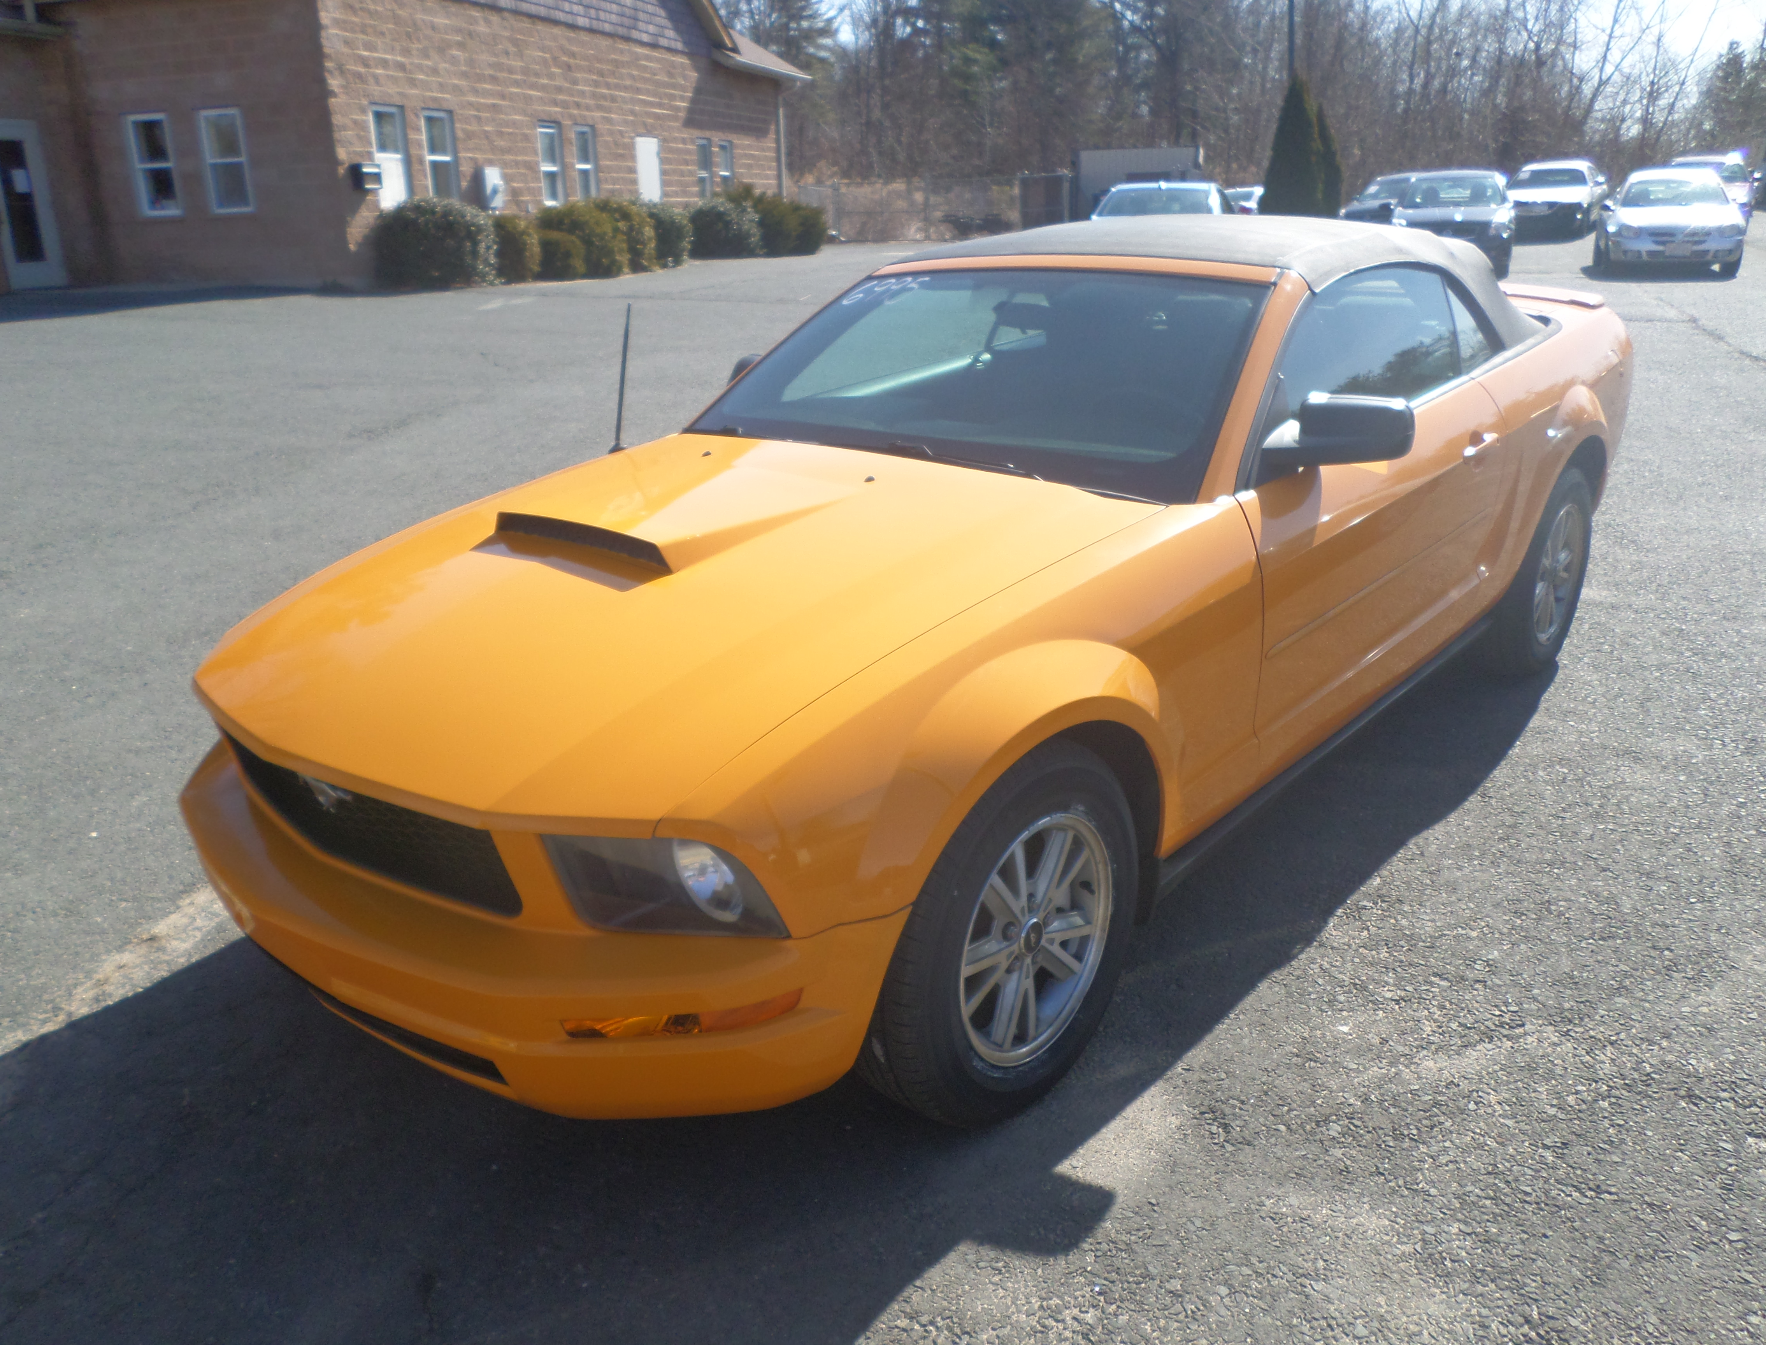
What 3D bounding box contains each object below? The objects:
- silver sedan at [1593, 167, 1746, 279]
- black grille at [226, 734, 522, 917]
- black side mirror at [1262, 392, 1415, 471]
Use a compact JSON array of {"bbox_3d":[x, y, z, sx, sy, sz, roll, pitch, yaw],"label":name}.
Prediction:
[{"bbox_3d":[12.060,-6.934,19.949,1.750,1.440,4.500,7,22,23],"label":"silver sedan"},{"bbox_3d":[-0.915,0.216,2.162,0.940,0.170,0.120,15,26,41],"label":"black grille"},{"bbox_3d":[0.931,-0.485,2.632,0.240,0.140,0.160,15,26,41],"label":"black side mirror"}]

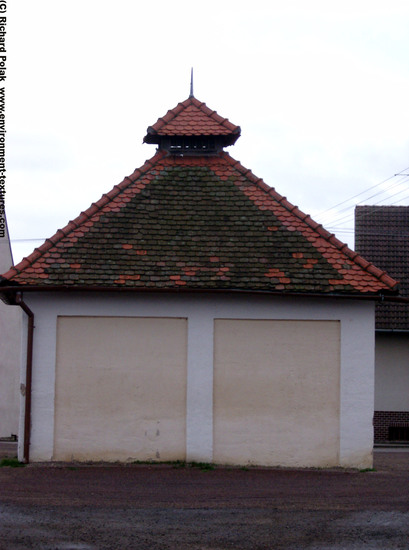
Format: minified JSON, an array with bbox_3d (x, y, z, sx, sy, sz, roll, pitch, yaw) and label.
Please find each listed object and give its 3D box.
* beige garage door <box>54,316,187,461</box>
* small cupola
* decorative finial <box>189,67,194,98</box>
[{"bbox_3d":[-1.546,2.136,33.074,2.450,2.700,0.100,1,-3,-4],"label":"beige garage door"},{"bbox_3d":[-0.263,-3.035,36.674,1.920,1.300,1.920,1,-3,-4],"label":"small cupola"},{"bbox_3d":[-0.258,-3.983,36.724,0.090,0.630,0.090,1,-3,-4],"label":"decorative finial"}]

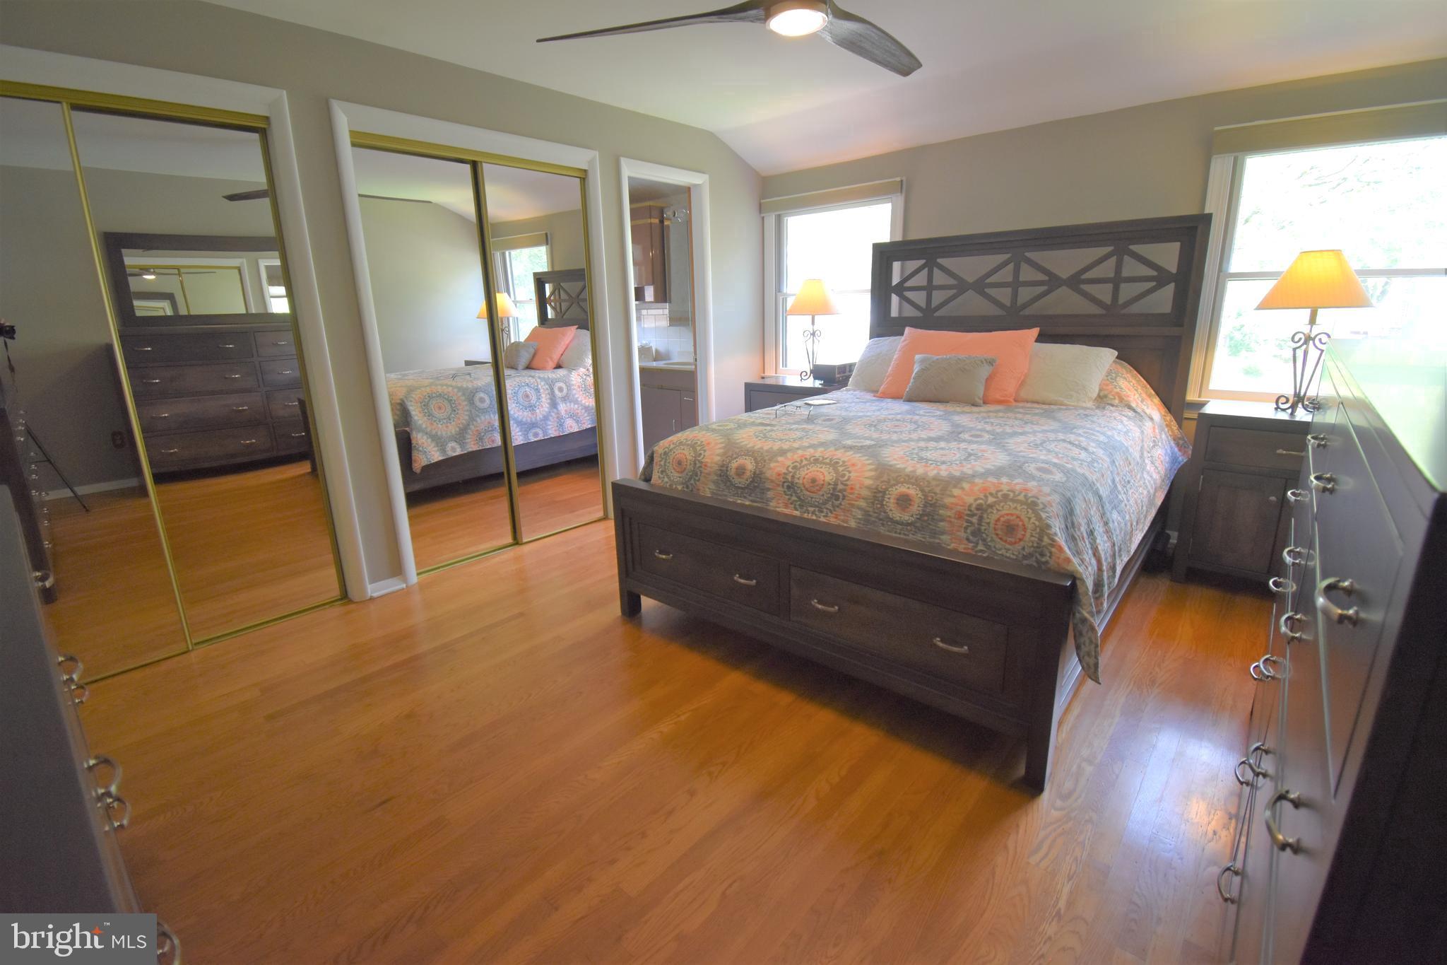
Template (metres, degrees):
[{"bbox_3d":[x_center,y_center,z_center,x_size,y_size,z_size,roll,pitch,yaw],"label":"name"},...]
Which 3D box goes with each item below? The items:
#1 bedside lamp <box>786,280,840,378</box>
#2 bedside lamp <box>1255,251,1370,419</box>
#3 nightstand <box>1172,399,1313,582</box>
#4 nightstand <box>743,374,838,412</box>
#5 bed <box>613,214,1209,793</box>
[{"bbox_3d":[0.606,-1.003,4.052,0.354,0.672,0.354,-1,15,0],"label":"bedside lamp"},{"bbox_3d":[2.431,-0.625,2.505,0.354,0.641,0.354,11,19,40],"label":"bedside lamp"},{"bbox_3d":[2.420,0.076,2.624,0.620,0.770,0.470,11,19,40],"label":"nightstand"},{"bbox_3d":[0.541,-0.305,4.260,0.620,0.780,0.470,11,19,40],"label":"nightstand"},{"bbox_3d":[0.904,-0.344,2.680,1.710,1.630,2.235,11,19,40],"label":"bed"}]

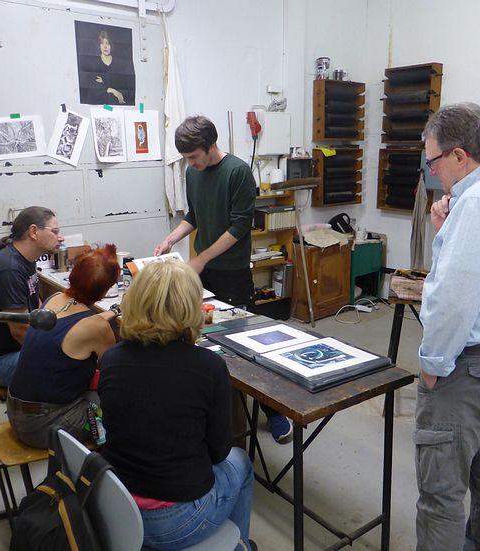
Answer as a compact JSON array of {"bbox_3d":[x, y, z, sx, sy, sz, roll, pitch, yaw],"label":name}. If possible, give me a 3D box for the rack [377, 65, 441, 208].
[{"bbox_3d":[1.606,-1.276,5.053,0.169,1.339,0.515,-11,17,-37],"label":"rack"}]

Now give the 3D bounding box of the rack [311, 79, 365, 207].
[{"bbox_3d":[0.960,-1.263,5.149,0.530,1.150,0.150,-10,15,-33],"label":"rack"}]

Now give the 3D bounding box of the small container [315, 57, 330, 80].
[{"bbox_3d":[0.757,-1.875,4.809,0.126,0.185,0.126,-1,14,0],"label":"small container"}]

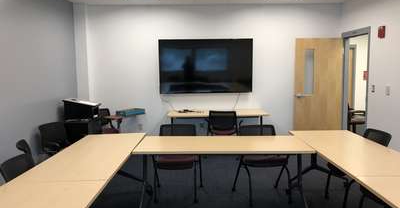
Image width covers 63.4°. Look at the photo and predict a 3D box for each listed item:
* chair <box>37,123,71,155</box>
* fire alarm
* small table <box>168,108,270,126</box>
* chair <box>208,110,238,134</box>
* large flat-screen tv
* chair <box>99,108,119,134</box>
[{"bbox_3d":[-1.700,0.686,4.185,0.580,0.840,0.600,4,7,32],"label":"chair"},{"bbox_3d":[2.932,-1.159,5.215,0.055,0.190,0.130,0,6,0],"label":"fire alarm"},{"bbox_3d":[0.344,0.524,6.151,1.820,0.735,0.750,0,6,0],"label":"small table"},{"bbox_3d":[0.382,0.522,5.668,0.600,0.840,0.580,0,6,1],"label":"chair"},{"bbox_3d":[0.128,-0.770,6.677,1.910,1.100,0.080,0,6,0],"label":"large flat-screen tv"},{"bbox_3d":[-1.668,0.540,5.578,0.600,0.840,0.580,-4,7,-34],"label":"chair"}]

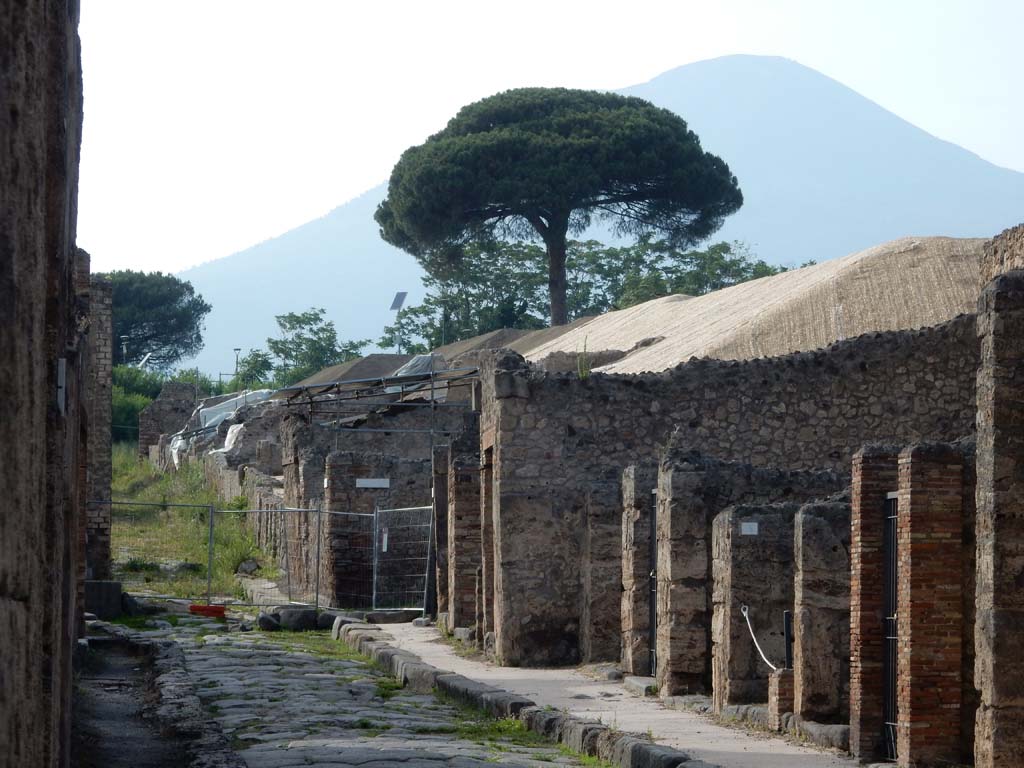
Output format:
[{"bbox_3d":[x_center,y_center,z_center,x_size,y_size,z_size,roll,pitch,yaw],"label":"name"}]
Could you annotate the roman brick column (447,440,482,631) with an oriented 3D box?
[{"bbox_3d":[-0.753,2.692,71.450,0.550,3.212,0.850,1,-3,-6],"label":"roman brick column"}]

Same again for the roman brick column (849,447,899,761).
[{"bbox_3d":[3.207,1.915,35.860,0.430,2.667,0.480,1,-3,-6],"label":"roman brick column"}]

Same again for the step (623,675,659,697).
[{"bbox_3d":[1.644,3.626,49.362,0.360,0.150,1.900,1,-3,-6],"label":"step"}]

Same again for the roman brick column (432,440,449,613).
[{"bbox_3d":[-1.172,2.818,78.798,0.500,3.274,0.550,1,-3,-6],"label":"roman brick column"}]

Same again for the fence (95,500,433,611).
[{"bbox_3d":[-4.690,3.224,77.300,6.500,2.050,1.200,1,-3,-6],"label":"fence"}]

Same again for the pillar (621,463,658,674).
[{"bbox_3d":[1.669,2.319,51.318,0.430,2.607,1.000,1,-3,-6],"label":"pillar"}]

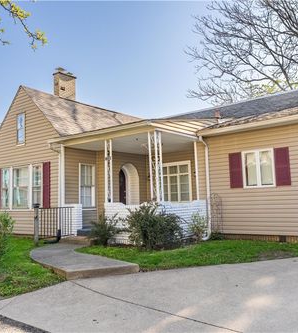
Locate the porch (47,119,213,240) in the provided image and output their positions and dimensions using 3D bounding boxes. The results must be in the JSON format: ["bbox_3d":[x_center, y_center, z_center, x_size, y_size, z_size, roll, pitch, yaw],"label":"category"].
[{"bbox_3d":[-0.706,0.580,10.895,4.212,3.370,2.345,-6,-7,37],"label":"porch"}]

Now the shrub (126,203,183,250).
[{"bbox_3d":[0.110,1.452,8.399,1.319,1.137,1.116,-6,-7,37],"label":"shrub"}]

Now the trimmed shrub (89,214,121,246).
[{"bbox_3d":[-1.240,1.713,9.463,0.853,0.964,0.782,-2,-6,0],"label":"trimmed shrub"}]

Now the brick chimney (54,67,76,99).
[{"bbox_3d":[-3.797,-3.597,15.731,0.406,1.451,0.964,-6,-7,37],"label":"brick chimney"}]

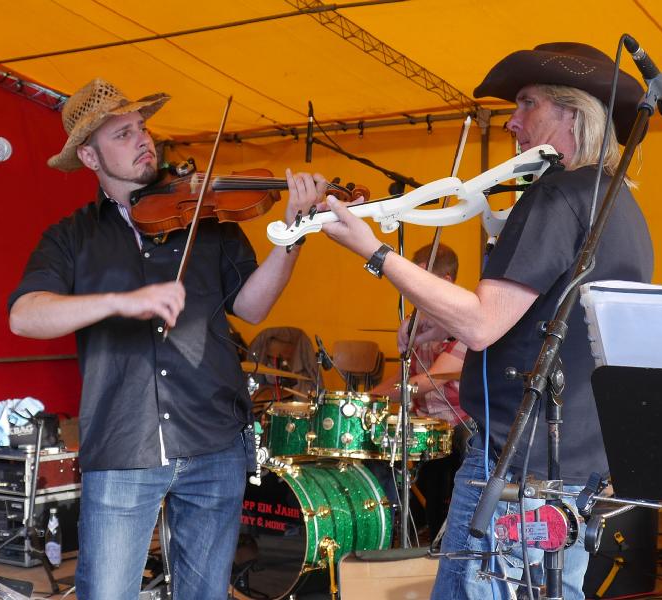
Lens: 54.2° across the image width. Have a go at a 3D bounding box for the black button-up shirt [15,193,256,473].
[{"bbox_3d":[-0.507,0.073,1.660,0.560,0.700,0.320,0,0,-25],"label":"black button-up shirt"}]

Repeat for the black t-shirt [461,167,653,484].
[{"bbox_3d":[0.482,0.053,1.390,0.360,0.670,0.480,0,0,21],"label":"black t-shirt"}]

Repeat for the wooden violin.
[{"bbox_3d":[-0.194,-0.264,1.595,0.600,0.210,0.090,-1,-42,4],"label":"wooden violin"}]

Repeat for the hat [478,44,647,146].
[{"bbox_3d":[0.477,-0.435,1.370,0.335,0.155,0.290,16,3,16],"label":"hat"}]

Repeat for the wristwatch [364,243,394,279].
[{"bbox_3d":[0.097,-0.079,1.275,0.042,0.062,0.065,34,0,13],"label":"wristwatch"}]

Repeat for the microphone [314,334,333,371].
[{"bbox_3d":[-0.035,0.231,2.850,0.045,0.160,0.045,-17,9,17],"label":"microphone"}]

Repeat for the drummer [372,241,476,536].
[{"bbox_3d":[0.469,0.440,3.080,0.660,1.400,0.540,0,0,-41],"label":"drummer"}]

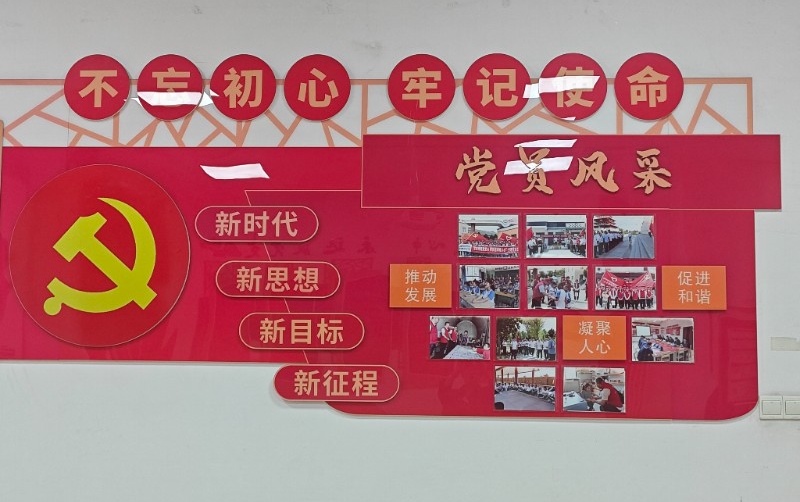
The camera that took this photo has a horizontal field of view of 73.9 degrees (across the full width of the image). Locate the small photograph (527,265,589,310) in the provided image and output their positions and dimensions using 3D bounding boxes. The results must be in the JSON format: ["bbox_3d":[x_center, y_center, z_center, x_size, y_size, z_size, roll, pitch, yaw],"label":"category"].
[{"bbox_3d":[0.602,0.141,2.022,0.228,0.164,0.008,0,-2,1],"label":"small photograph"}]

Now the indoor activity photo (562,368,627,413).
[{"bbox_3d":[0.735,0.524,2.003,0.228,0.164,0.008,0,-2,1],"label":"indoor activity photo"}]

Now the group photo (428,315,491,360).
[{"bbox_3d":[0.230,0.332,2.023,0.228,0.164,0.008,0,-2,1],"label":"group photo"}]

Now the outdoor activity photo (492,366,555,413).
[{"bbox_3d":[0.474,0.521,2.009,0.228,0.164,0.008,0,-2,1],"label":"outdoor activity photo"}]

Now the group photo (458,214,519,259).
[{"bbox_3d":[0.342,-0.056,2.037,0.228,0.164,0.008,0,-2,1],"label":"group photo"}]

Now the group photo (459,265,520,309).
[{"bbox_3d":[0.344,0.139,2.029,0.228,0.164,0.008,0,-2,1],"label":"group photo"}]

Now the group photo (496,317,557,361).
[{"bbox_3d":[0.481,0.334,2.017,0.228,0.164,0.008,0,-2,1],"label":"group photo"}]

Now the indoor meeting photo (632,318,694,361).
[{"bbox_3d":[0.993,0.337,2.005,0.228,0.164,0.008,0,-2,1],"label":"indoor meeting photo"}]

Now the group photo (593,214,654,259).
[{"bbox_3d":[0.855,-0.052,2.025,0.228,0.164,0.008,0,-2,1],"label":"group photo"}]

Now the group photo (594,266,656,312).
[{"bbox_3d":[0.858,0.143,2.016,0.228,0.164,0.008,0,-2,1],"label":"group photo"}]

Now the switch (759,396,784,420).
[{"bbox_3d":[1.397,0.591,1.997,0.086,0.086,0.011,0,-2,1],"label":"switch"}]

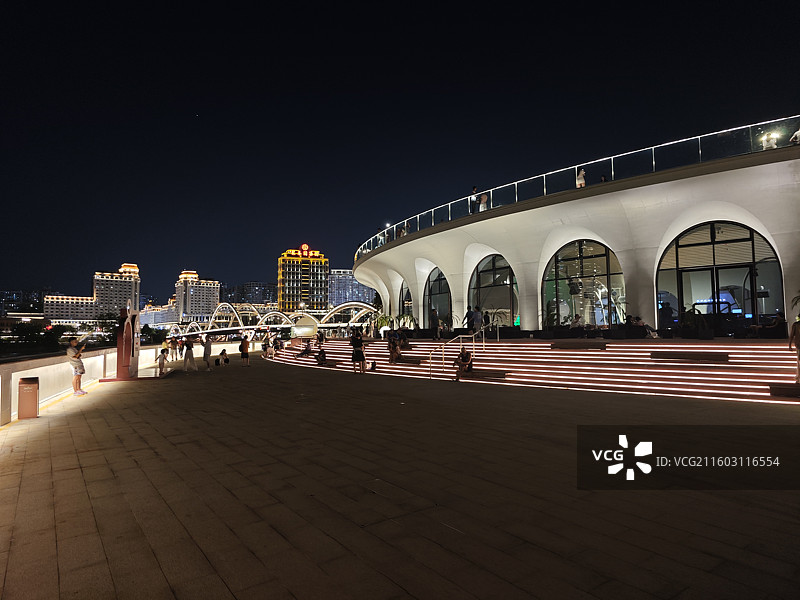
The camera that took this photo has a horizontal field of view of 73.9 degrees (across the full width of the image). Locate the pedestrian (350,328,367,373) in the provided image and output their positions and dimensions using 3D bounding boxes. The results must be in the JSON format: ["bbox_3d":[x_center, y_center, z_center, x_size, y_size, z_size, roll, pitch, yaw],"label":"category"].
[{"bbox_3d":[-1.717,2.134,21.898,0.500,1.720,0.420,-1,-3,0],"label":"pedestrian"}]

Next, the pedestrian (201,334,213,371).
[{"bbox_3d":[-9.030,2.466,24.951,0.520,1.630,0.480,0,-3,-10],"label":"pedestrian"}]

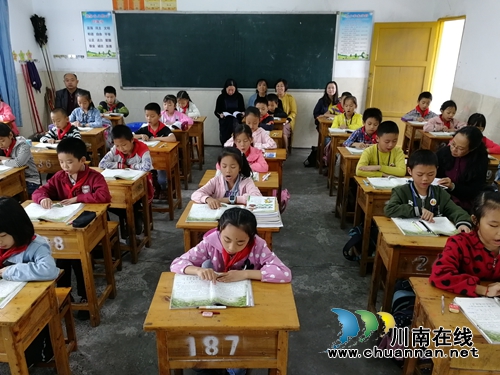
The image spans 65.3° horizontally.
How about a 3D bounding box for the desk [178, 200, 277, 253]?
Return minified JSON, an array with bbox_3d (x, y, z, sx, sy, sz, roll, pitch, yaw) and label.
[{"bbox_3d":[-0.114,0.521,2.615,0.600,0.753,0.380,1,21,4],"label":"desk"}]

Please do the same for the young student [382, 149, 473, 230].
[{"bbox_3d":[1.058,0.326,2.587,0.477,1.167,0.609,1,21,3],"label":"young student"}]

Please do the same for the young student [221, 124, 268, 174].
[{"bbox_3d":[-0.072,0.007,3.433,0.453,1.154,0.567,1,21,4],"label":"young student"}]

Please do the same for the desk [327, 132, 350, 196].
[{"bbox_3d":[1.228,-0.298,4.779,0.600,0.753,0.380,1,21,2],"label":"desk"}]

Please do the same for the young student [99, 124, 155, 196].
[{"bbox_3d":[-1.057,-0.013,3.465,0.470,1.090,0.580,1,21,2],"label":"young student"}]

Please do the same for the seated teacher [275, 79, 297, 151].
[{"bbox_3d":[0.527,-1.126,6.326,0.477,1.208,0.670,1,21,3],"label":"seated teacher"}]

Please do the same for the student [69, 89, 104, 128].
[{"bbox_3d":[-2.131,-0.633,5.062,0.500,1.190,0.640,1,21,3],"label":"student"}]

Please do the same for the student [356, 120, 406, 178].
[{"bbox_3d":[1.086,0.013,3.380,0.447,1.182,0.579,1,21,3],"label":"student"}]

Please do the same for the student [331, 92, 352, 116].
[{"bbox_3d":[1.267,-0.788,5.532,0.433,1.102,0.567,2,22,6],"label":"student"}]

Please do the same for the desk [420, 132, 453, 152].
[{"bbox_3d":[2.357,-0.279,4.711,0.600,0.736,0.370,1,21,2],"label":"desk"}]

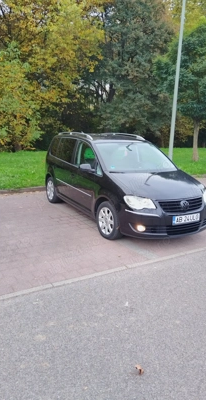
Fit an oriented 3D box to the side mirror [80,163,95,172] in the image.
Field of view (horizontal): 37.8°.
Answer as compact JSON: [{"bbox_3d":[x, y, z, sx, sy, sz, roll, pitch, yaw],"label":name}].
[{"bbox_3d":[-0.251,-0.545,5.034,0.240,0.155,0.140,-6,15,-28],"label":"side mirror"}]

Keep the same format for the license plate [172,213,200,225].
[{"bbox_3d":[1.224,0.278,4.406,0.520,0.114,0.020,-6,11,-28],"label":"license plate"}]

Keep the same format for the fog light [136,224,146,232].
[{"bbox_3d":[0.540,0.404,4.342,0.125,0.100,0.060,-6,15,-28],"label":"fog light"}]

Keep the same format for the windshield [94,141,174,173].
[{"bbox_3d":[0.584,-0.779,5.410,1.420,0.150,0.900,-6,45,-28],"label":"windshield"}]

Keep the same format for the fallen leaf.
[{"bbox_3d":[0.271,1.250,2.215,0.062,0.038,0.058,2,13,0],"label":"fallen leaf"}]

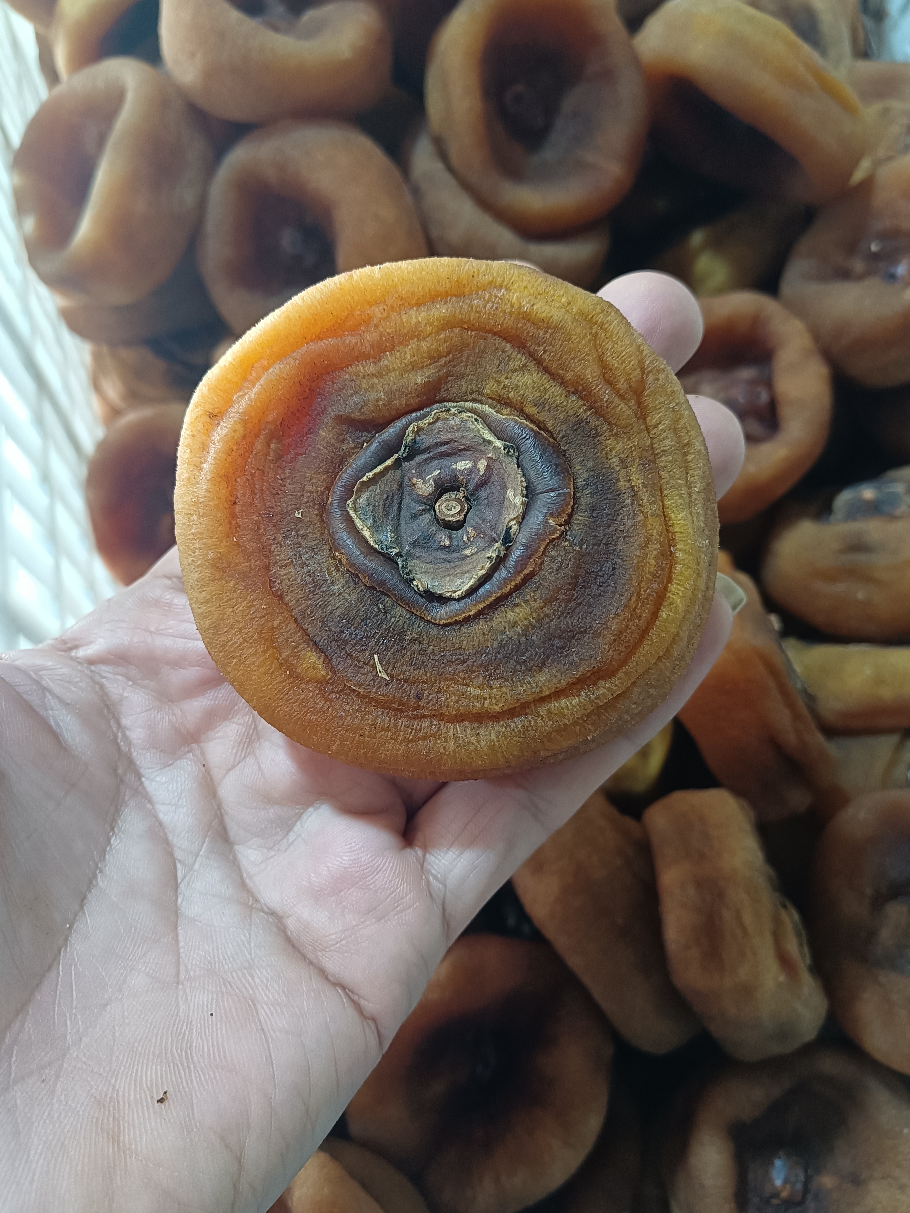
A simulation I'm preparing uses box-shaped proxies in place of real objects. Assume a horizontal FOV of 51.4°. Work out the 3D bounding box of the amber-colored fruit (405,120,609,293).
[{"bbox_3d":[0.018,-0.137,0.322,0.071,0.036,0.071,0,77,0],"label":"amber-colored fruit"}]

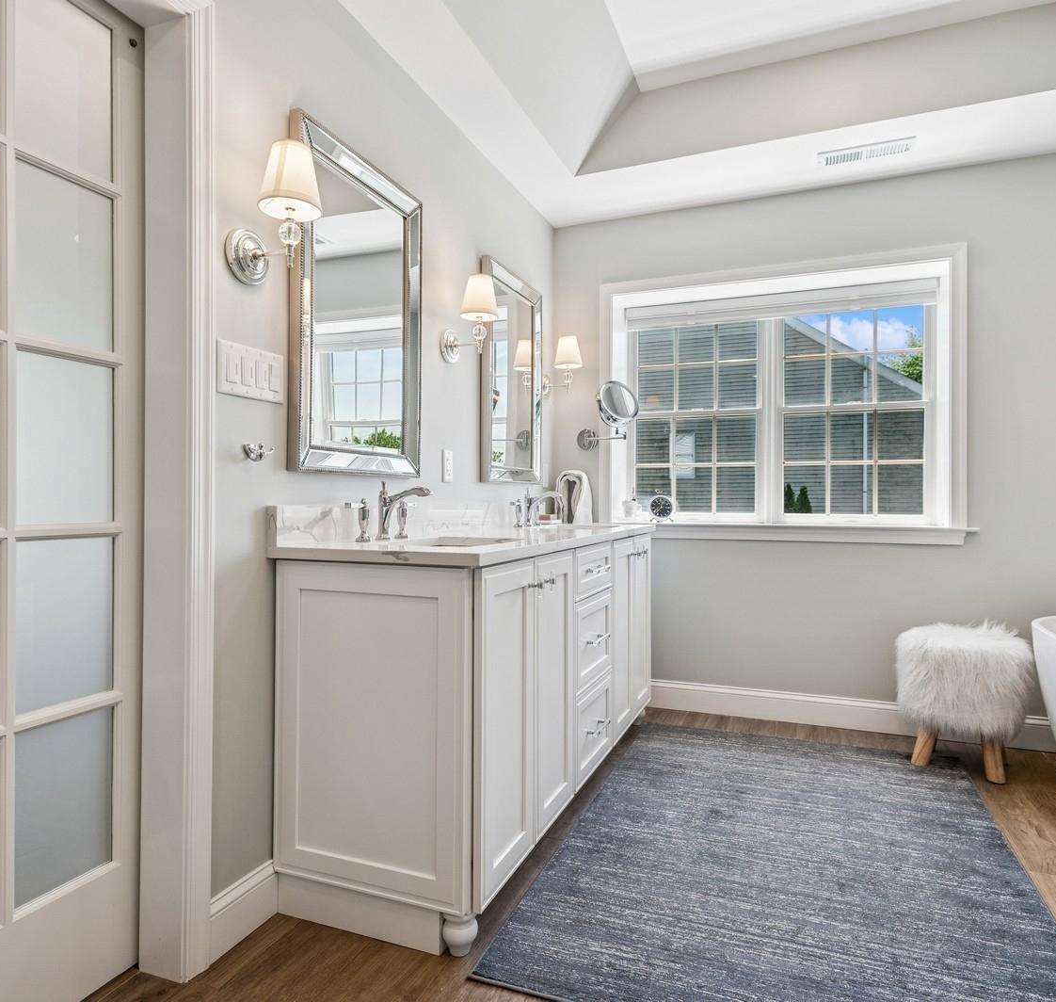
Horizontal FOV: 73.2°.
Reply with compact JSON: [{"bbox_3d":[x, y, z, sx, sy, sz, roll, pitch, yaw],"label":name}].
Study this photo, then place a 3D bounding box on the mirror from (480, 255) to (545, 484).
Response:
[{"bbox_3d":[-0.059,-0.525,3.094,0.048,0.903,0.582,0,0,22],"label":"mirror"}]

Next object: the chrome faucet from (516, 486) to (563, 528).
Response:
[{"bbox_3d":[0.062,0.027,3.067,0.187,0.169,0.260,0,0,22],"label":"chrome faucet"}]

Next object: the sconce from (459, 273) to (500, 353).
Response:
[{"bbox_3d":[-0.195,-0.665,2.562,0.187,0.308,0.135,0,0,22],"label":"sconce"}]

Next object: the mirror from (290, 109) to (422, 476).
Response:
[{"bbox_3d":[-0.474,-0.530,2.060,0.042,0.909,0.590,0,0,22],"label":"mirror"}]

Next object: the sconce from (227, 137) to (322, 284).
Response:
[{"bbox_3d":[-0.565,-0.654,1.612,0.204,0.310,0.139,0,0,22],"label":"sconce"}]

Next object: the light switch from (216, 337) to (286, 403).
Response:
[{"bbox_3d":[-0.649,-0.296,1.666,0.010,0.119,0.214,0,0,22],"label":"light switch"}]

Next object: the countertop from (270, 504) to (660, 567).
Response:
[{"bbox_3d":[-0.022,0.079,2.488,0.568,0.124,1.875,0,0,22],"label":"countertop"}]

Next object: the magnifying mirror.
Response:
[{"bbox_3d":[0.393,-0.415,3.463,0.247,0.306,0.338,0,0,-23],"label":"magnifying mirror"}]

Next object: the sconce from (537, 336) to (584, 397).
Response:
[{"bbox_3d":[0.179,-0.659,3.505,0.187,0.308,0.141,0,0,22],"label":"sconce"}]

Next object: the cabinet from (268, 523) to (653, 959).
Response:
[{"bbox_3d":[-0.017,0.562,2.488,0.576,0.894,1.881,0,0,22],"label":"cabinet"}]

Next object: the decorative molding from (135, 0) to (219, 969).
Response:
[{"bbox_3d":[-0.762,-0.043,1.546,0.155,2.094,0.075,0,0,22],"label":"decorative molding"}]

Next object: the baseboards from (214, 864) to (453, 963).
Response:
[{"bbox_3d":[-0.441,0.941,1.560,0.472,0.127,0.227,0,0,22],"label":"baseboards"}]

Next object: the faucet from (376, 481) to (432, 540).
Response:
[{"bbox_3d":[-0.357,0.026,2.037,0.188,0.168,0.052,0,0,22],"label":"faucet"}]

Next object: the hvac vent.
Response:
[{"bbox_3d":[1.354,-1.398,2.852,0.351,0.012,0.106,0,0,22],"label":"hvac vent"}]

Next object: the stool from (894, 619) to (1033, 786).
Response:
[{"bbox_3d":[1.674,0.762,2.751,0.444,0.505,0.444,0,0,22],"label":"stool"}]

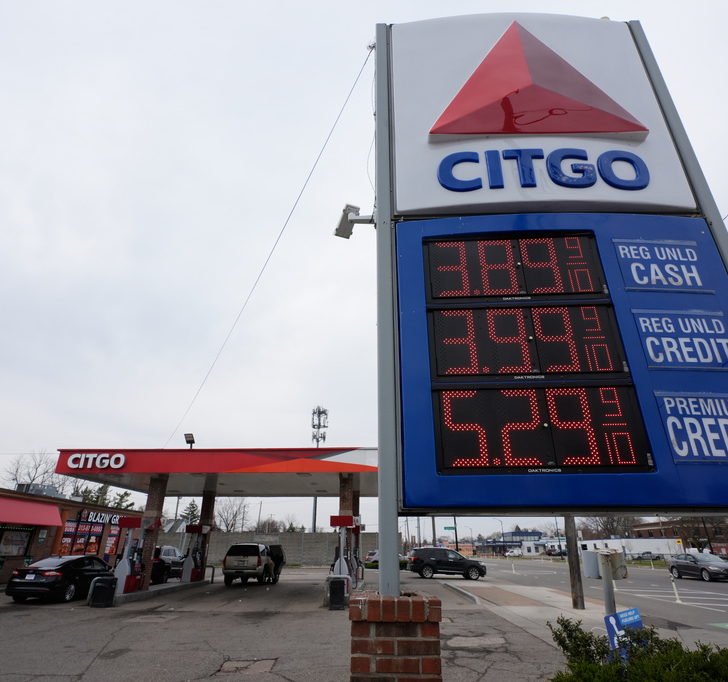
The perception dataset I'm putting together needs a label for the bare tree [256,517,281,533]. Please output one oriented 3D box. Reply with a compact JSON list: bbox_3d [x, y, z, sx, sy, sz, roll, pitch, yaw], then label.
[{"bbox_3d":[-17.698,35.832,82.540,5.000,7.200,5.000,5,-25,-10],"label":"bare tree"}]

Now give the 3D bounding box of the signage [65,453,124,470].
[{"bbox_3d":[-11.170,5.047,18.975,2.450,0.620,0.170,0,-25,1],"label":"signage"}]

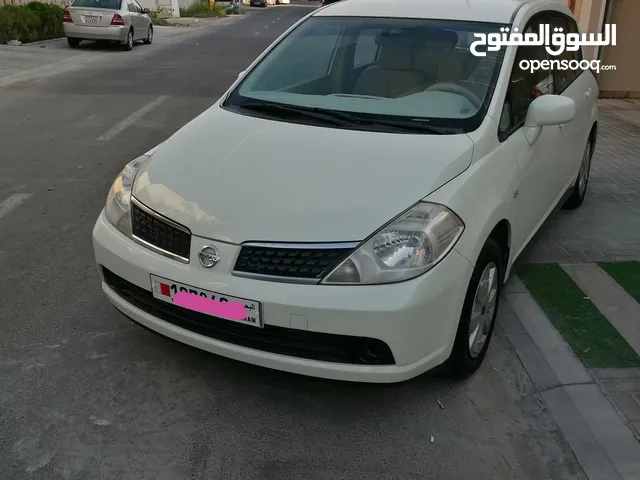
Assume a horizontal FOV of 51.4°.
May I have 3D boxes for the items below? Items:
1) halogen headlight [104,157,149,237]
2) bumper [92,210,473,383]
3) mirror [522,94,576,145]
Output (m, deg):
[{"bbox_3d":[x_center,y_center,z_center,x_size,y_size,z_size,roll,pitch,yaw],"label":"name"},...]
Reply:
[{"bbox_3d":[-0.793,-0.218,2.940,0.345,0.250,0.485,11,23,27],"label":"halogen headlight"},{"bbox_3d":[-0.284,0.165,2.719,1.660,0.490,0.565,11,23,27],"label":"bumper"},{"bbox_3d":[1.066,-0.549,3.057,0.215,0.235,0.160,11,23,27],"label":"mirror"}]

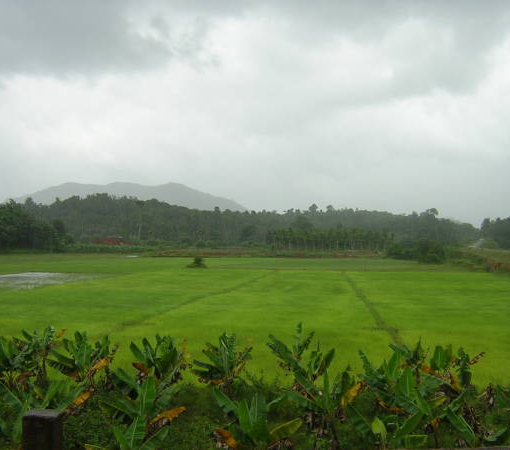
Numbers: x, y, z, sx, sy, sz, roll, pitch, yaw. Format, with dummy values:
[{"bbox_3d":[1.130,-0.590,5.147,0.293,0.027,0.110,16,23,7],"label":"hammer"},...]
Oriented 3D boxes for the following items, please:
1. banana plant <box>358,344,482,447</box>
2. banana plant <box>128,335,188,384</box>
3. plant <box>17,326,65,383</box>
[{"bbox_3d":[3.506,3.645,13.300,2.640,2.200,2.200,0,-1,0],"label":"banana plant"},{"bbox_3d":[-2.609,3.667,16.700,1.500,1.470,1.500,0,-1,0],"label":"banana plant"},{"bbox_3d":[-6.188,3.822,18.000,1.440,1.790,1.500,0,-1,0],"label":"plant"}]

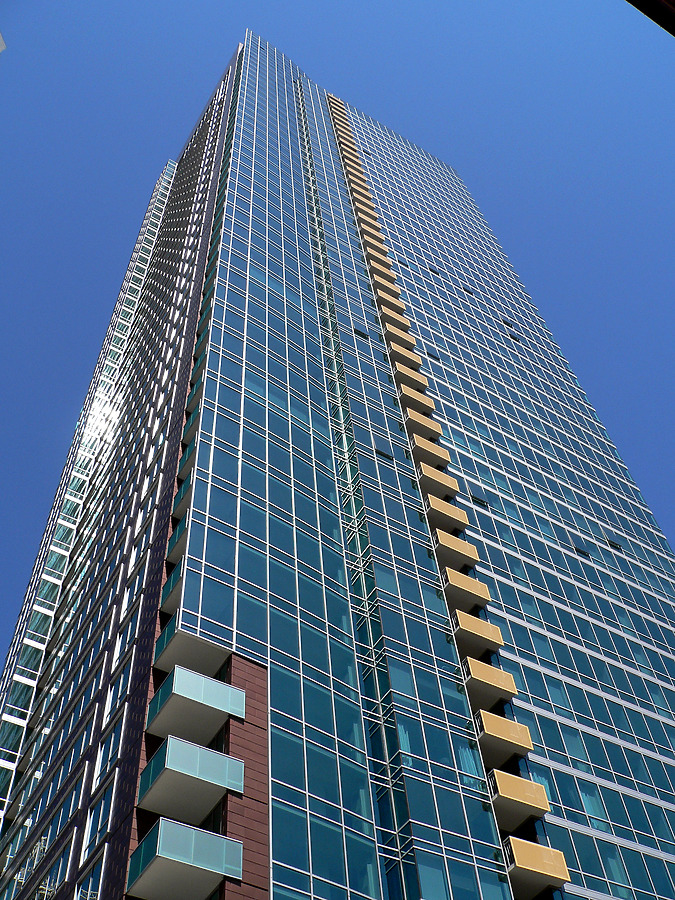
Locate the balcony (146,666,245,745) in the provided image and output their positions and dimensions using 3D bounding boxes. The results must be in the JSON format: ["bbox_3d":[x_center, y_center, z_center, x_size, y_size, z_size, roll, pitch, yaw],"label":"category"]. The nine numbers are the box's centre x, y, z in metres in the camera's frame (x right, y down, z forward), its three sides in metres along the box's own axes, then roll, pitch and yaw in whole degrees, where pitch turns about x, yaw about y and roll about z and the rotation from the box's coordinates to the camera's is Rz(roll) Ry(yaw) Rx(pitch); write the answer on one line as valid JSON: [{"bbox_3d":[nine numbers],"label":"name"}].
[{"bbox_3d":[-5.072,9.391,33.614,2.821,1.249,2.257,25,-61,-20],"label":"balcony"}]

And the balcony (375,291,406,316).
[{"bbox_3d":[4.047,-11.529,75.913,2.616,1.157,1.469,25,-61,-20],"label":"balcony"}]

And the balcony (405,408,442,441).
[{"bbox_3d":[5.322,-1.308,60.715,2.604,1.184,1.400,25,-61,-20],"label":"balcony"}]

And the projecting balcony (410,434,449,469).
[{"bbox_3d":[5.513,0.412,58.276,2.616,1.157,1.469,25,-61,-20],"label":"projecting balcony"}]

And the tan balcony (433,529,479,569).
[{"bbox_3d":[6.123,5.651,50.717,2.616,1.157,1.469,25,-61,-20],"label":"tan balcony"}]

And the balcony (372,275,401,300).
[{"bbox_3d":[3.834,-13.374,78.661,2.604,1.184,1.400,25,-61,-20],"label":"balcony"}]

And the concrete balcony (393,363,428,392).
[{"bbox_3d":[4.890,-4.748,65.834,2.604,1.184,1.400,25,-61,-20],"label":"concrete balcony"}]

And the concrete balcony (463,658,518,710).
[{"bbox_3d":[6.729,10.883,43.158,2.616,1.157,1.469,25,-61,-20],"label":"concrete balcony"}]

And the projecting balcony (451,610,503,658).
[{"bbox_3d":[6.515,9.066,45.353,2.604,1.184,1.400,25,-61,-20],"label":"projecting balcony"}]

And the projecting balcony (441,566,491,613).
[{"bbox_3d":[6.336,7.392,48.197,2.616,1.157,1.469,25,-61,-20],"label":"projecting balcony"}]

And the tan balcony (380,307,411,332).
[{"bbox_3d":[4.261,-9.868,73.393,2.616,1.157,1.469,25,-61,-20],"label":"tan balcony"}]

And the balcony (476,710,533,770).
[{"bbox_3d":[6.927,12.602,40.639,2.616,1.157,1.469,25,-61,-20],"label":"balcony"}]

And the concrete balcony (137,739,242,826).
[{"bbox_3d":[-4.869,11.096,31.073,2.821,1.249,2.257,25,-61,-20],"label":"concrete balcony"}]

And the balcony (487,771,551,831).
[{"bbox_3d":[7.039,14.127,37.718,2.604,1.184,1.400,25,-61,-20],"label":"balcony"}]

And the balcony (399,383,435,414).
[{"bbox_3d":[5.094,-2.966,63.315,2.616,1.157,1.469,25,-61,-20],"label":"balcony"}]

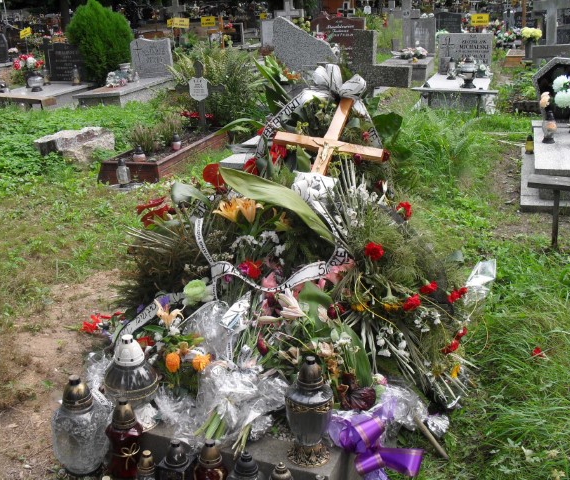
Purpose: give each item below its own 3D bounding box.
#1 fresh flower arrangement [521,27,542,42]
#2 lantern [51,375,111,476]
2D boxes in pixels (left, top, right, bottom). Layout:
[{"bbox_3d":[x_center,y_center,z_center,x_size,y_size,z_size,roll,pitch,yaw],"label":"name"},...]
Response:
[{"bbox_3d":[4.571,-3.820,12.000,0.370,0.270,0.300,6,23,19],"label":"fresh flower arrangement"},{"bbox_3d":[-0.641,0.567,2.030,0.185,0.325,0.185,-7,21,-19],"label":"lantern"}]

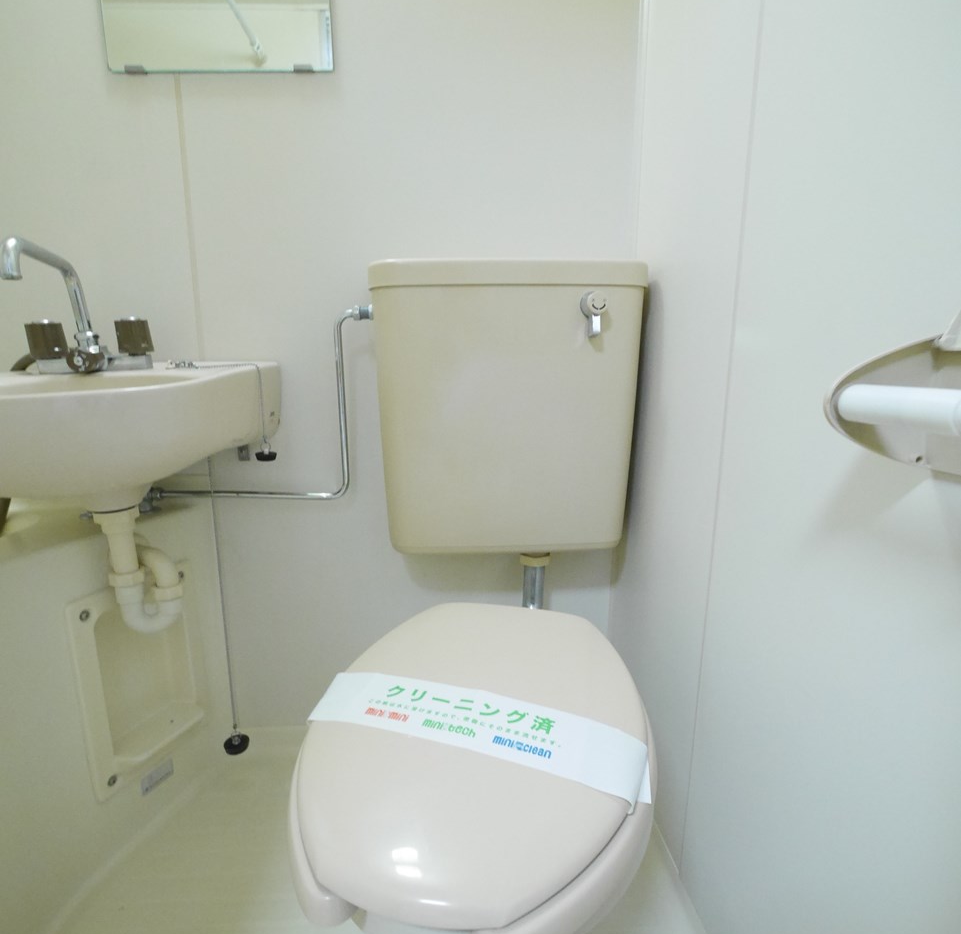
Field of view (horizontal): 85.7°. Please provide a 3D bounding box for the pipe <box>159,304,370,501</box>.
[{"bbox_3d":[-0.372,-0.098,0.867,0.395,0.330,0.045,0,11,0],"label":"pipe"}]

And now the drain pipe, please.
[{"bbox_3d":[-0.506,0.153,0.772,0.090,0.210,0.125,0,11,0],"label":"drain pipe"}]

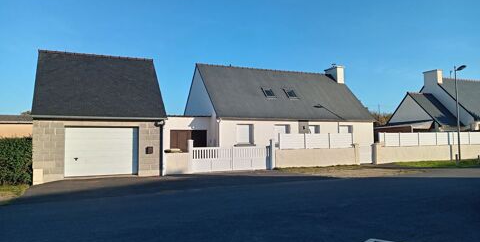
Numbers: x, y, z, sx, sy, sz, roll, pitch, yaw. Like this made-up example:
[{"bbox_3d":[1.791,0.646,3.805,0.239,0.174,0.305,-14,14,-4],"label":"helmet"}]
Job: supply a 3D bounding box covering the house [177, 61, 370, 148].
[{"bbox_3d":[1.985,-0.770,29.347,14.560,7.500,8.130,1,-5,-25],"label":"house"}]

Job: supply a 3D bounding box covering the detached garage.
[{"bbox_3d":[-6.960,-0.274,18.470,5.340,6.060,5.930,1,-5,-25],"label":"detached garage"}]

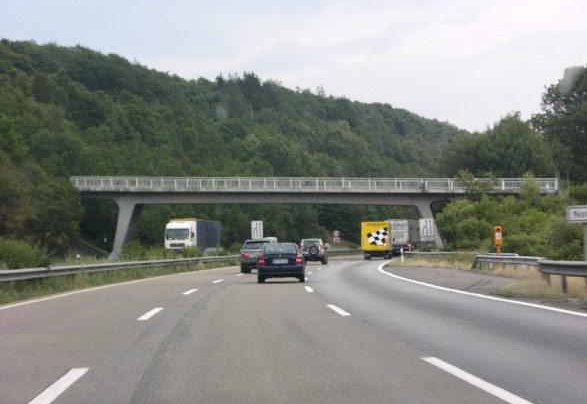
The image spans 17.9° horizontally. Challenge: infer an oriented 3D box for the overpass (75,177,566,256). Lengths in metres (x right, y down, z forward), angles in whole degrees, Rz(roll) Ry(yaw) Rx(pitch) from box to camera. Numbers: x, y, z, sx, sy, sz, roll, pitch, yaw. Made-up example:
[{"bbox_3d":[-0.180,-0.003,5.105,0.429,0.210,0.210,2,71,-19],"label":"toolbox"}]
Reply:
[{"bbox_3d":[1.750,1.450,180.500,47.000,7.400,7.500,-1,-1,7],"label":"overpass"}]

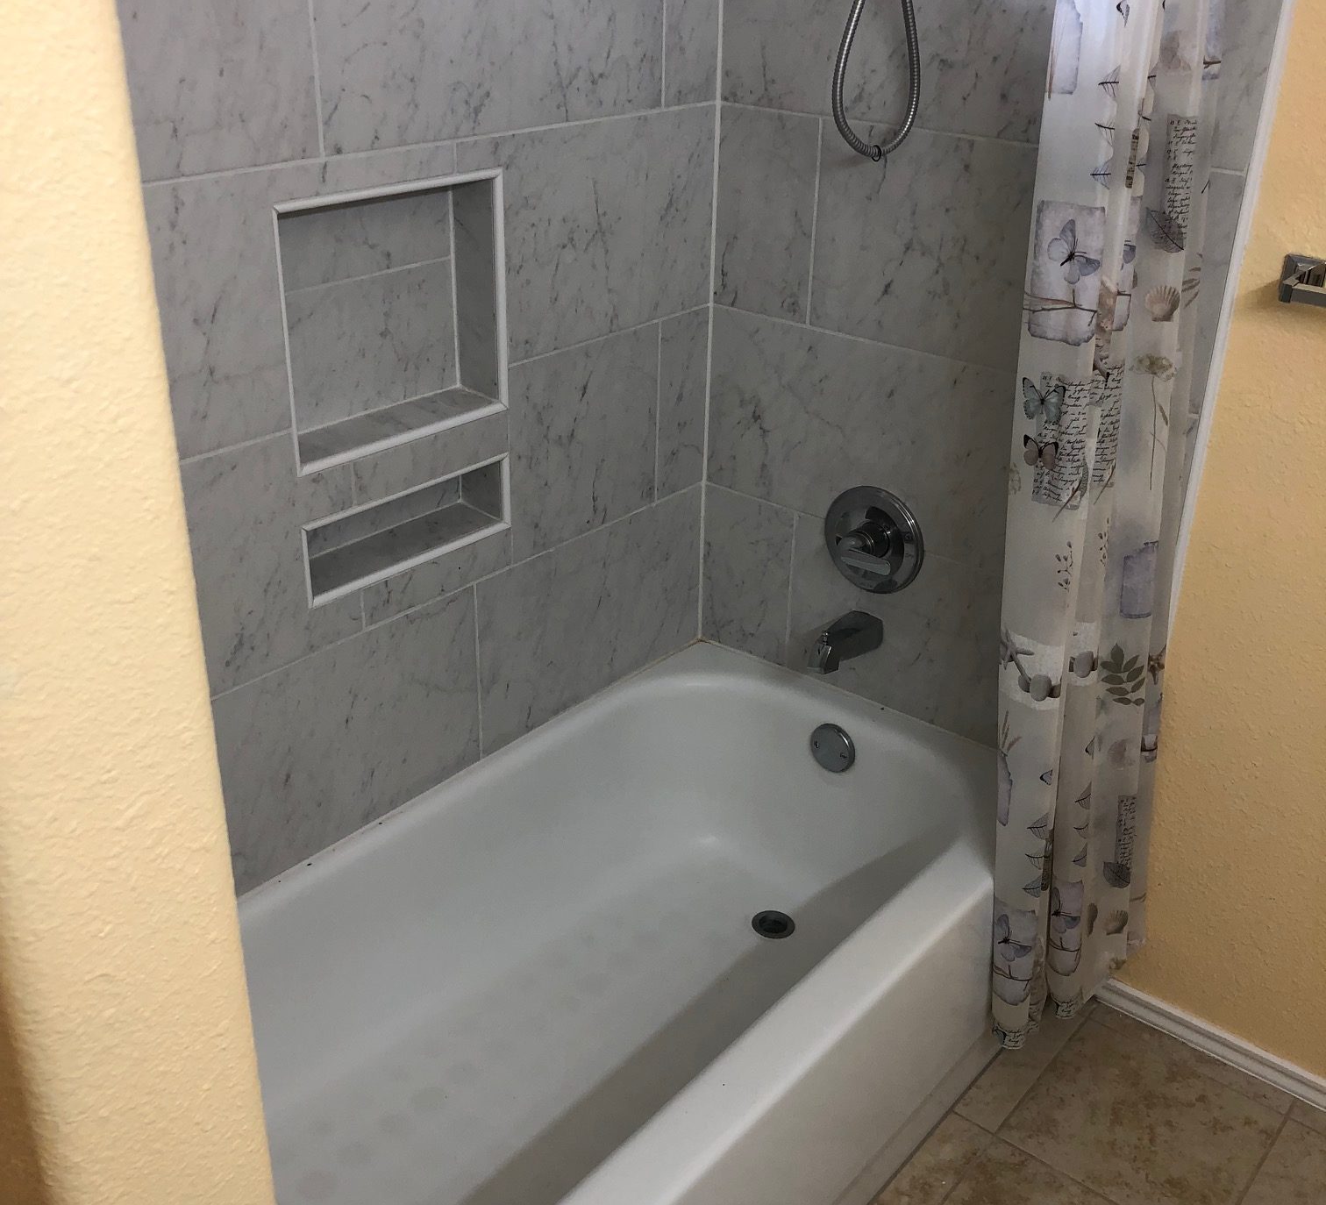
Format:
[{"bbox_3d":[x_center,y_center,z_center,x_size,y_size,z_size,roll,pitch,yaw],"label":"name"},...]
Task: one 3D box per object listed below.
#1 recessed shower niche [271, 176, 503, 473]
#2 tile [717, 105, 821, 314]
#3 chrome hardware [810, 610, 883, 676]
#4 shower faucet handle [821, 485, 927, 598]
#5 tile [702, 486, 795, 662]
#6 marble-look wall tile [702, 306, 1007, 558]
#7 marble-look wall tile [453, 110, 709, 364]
[{"bbox_3d":[-0.360,-0.371,1.829,0.097,0.322,0.359,21,32,34],"label":"recessed shower niche"},{"bbox_3d":[0.157,-0.590,2.181,0.182,0.304,0.010,21,32,34],"label":"tile"},{"bbox_3d":[0.287,0.065,2.268,0.058,0.068,0.135,21,32,34],"label":"chrome hardware"},{"bbox_3d":[0.305,-0.083,2.210,0.178,0.178,0.095,21,32,34],"label":"shower faucet handle"},{"bbox_3d":[0.145,-0.044,2.450,0.188,0.296,0.010,21,32,34],"label":"tile"},{"bbox_3d":[0.315,-0.252,2.197,0.611,0.303,0.010,21,32,34],"label":"marble-look wall tile"},{"bbox_3d":[-0.093,-0.528,2.043,0.010,0.303,0.539,21,32,34],"label":"marble-look wall tile"}]

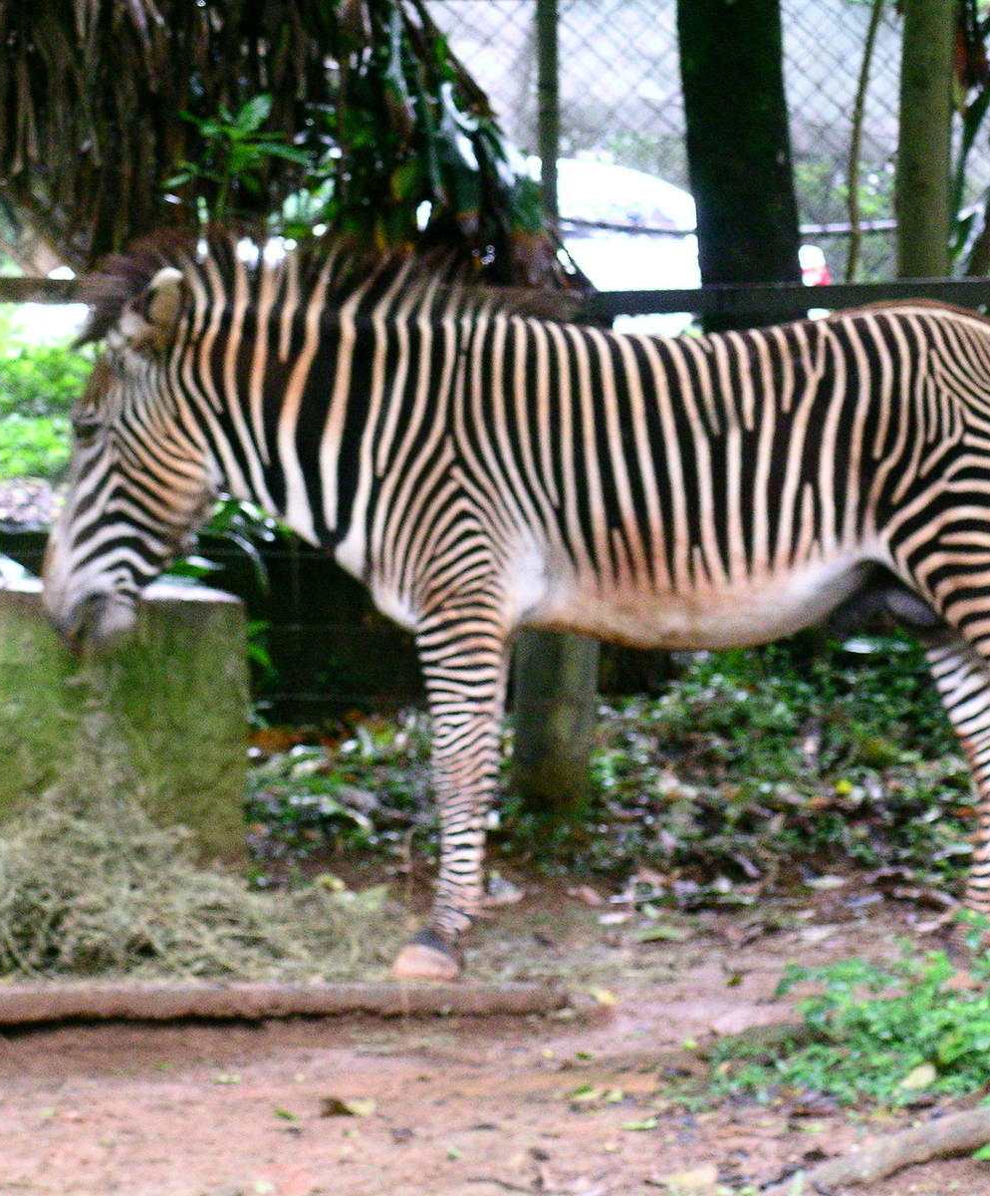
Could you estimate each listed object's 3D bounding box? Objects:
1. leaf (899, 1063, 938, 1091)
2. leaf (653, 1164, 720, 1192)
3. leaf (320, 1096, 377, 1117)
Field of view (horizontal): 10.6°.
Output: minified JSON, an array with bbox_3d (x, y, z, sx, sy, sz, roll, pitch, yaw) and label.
[{"bbox_3d":[0.773,0.874,9.750,0.070,0.036,0.070,0,5,0],"label":"leaf"},{"bbox_3d":[0.322,0.976,9.000,0.113,0.028,0.090,0,5,0],"label":"leaf"},{"bbox_3d":[-0.263,0.914,9.600,0.103,0.027,0.065,0,5,0],"label":"leaf"}]

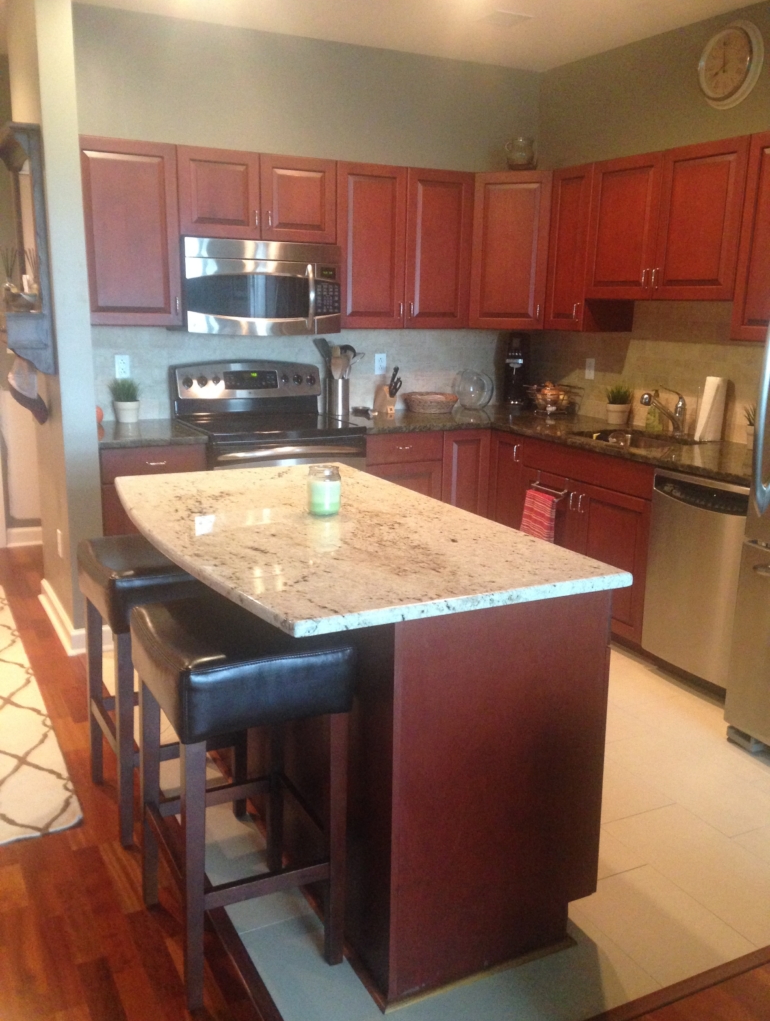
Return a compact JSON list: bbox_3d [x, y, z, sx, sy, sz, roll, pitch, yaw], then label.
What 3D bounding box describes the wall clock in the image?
[{"bbox_3d":[1.459,-1.883,4.141,0.055,0.360,0.360,-5,13,-27],"label":"wall clock"}]

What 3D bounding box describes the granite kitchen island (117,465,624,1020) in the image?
[{"bbox_3d":[-0.223,0.467,2.825,0.920,0.902,1.620,-5,14,-27],"label":"granite kitchen island"}]

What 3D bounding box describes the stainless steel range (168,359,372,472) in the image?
[{"bbox_3d":[-0.560,-0.102,4.747,0.765,1.192,0.670,-5,14,-27],"label":"stainless steel range"}]

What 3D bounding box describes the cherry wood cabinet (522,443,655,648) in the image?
[{"bbox_3d":[1.141,0.138,4.525,0.625,0.875,0.896,-5,14,-27],"label":"cherry wood cabinet"}]

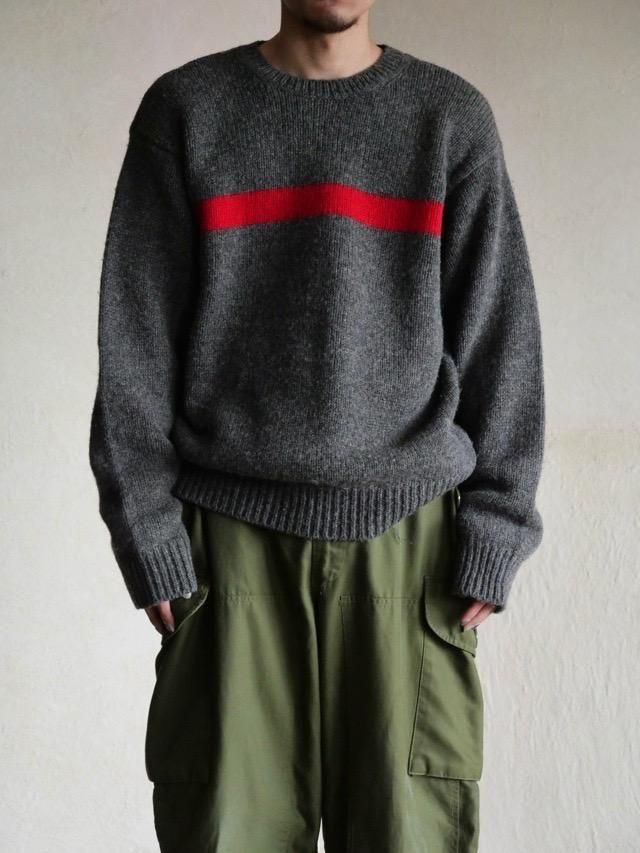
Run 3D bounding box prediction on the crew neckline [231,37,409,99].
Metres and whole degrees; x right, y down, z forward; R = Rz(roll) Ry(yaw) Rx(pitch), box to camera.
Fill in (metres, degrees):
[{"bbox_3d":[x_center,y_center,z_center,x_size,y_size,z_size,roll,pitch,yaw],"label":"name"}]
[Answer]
[{"bbox_3d":[0.003,-0.478,3.280,0.225,0.085,0.180,0,2,-2],"label":"crew neckline"}]

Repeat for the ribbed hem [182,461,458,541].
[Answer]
[{"bbox_3d":[-0.005,0.099,3.260,0.370,0.095,0.250,0,2,-2],"label":"ribbed hem"}]

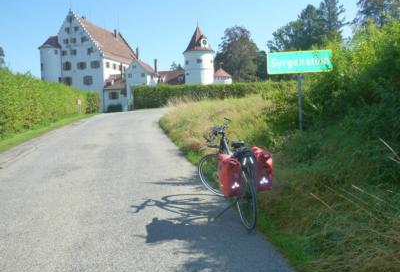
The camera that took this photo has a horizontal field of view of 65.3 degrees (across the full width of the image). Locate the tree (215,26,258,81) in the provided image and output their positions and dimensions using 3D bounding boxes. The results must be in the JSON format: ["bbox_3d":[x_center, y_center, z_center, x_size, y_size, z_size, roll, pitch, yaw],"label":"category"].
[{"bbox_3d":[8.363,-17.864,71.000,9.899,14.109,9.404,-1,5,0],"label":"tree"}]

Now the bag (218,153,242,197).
[{"bbox_3d":[0.316,0.408,3.320,0.180,0.385,0.310,-6,7,-6],"label":"bag"}]

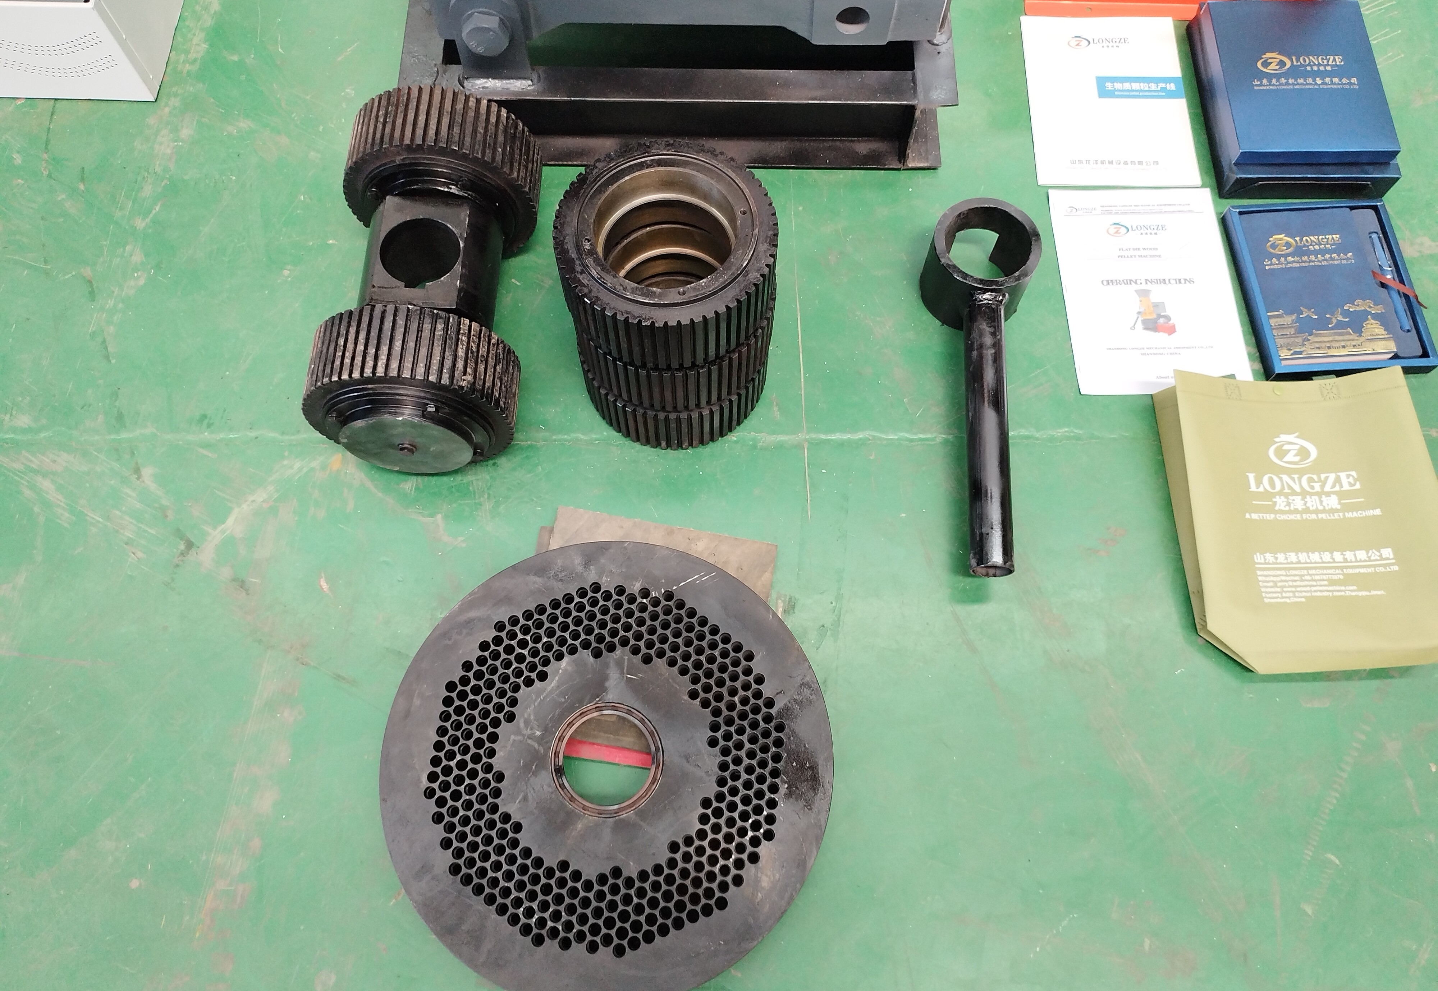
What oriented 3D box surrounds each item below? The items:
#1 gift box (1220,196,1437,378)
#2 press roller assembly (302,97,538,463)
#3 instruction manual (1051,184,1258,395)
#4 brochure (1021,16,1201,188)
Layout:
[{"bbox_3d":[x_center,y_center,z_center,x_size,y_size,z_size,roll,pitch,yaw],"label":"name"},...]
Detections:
[{"bbox_3d":[0.747,-0.256,1.329,0.192,0.026,0.235,-3,67,0],"label":"gift box"},{"bbox_3d":[-0.329,-0.245,1.237,0.220,0.220,0.421,0,67,1],"label":"press roller assembly"},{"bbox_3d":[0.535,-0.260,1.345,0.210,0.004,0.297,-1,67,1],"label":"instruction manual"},{"bbox_3d":[0.526,-0.537,1.462,0.210,0.005,0.297,1,67,2],"label":"brochure"}]

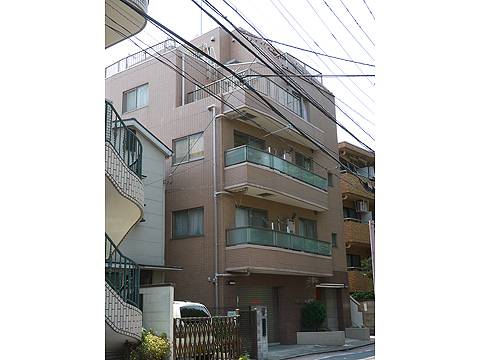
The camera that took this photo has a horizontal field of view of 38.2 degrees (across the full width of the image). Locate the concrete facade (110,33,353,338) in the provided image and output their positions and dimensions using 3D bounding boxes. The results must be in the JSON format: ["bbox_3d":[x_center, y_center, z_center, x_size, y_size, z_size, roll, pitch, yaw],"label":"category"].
[{"bbox_3d":[-0.913,0.329,30.095,8.800,13.200,8.900,-9,-14,33],"label":"concrete facade"}]

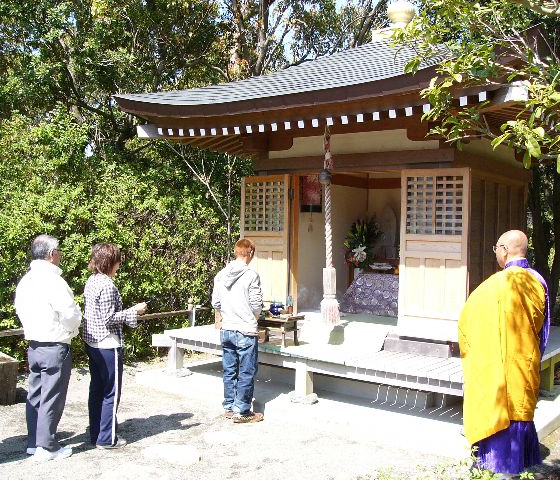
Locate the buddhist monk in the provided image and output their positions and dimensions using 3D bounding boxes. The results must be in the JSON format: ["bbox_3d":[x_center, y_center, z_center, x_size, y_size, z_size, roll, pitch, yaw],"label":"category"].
[{"bbox_3d":[1.643,0.785,4.850,0.650,1.730,0.480,1,1,-17],"label":"buddhist monk"}]

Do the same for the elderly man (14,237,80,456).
[{"bbox_3d":[-1.714,0.786,4.950,0.520,1.650,0.400,1,1,36],"label":"elderly man"}]

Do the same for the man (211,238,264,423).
[{"bbox_3d":[-0.388,0.805,6.070,0.480,1.640,0.360,1,1,33],"label":"man"}]

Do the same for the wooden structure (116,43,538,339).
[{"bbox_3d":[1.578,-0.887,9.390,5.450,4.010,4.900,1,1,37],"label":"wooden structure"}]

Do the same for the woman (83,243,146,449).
[{"bbox_3d":[-1.309,0.816,5.200,0.480,1.580,0.420,0,1,-43],"label":"woman"}]

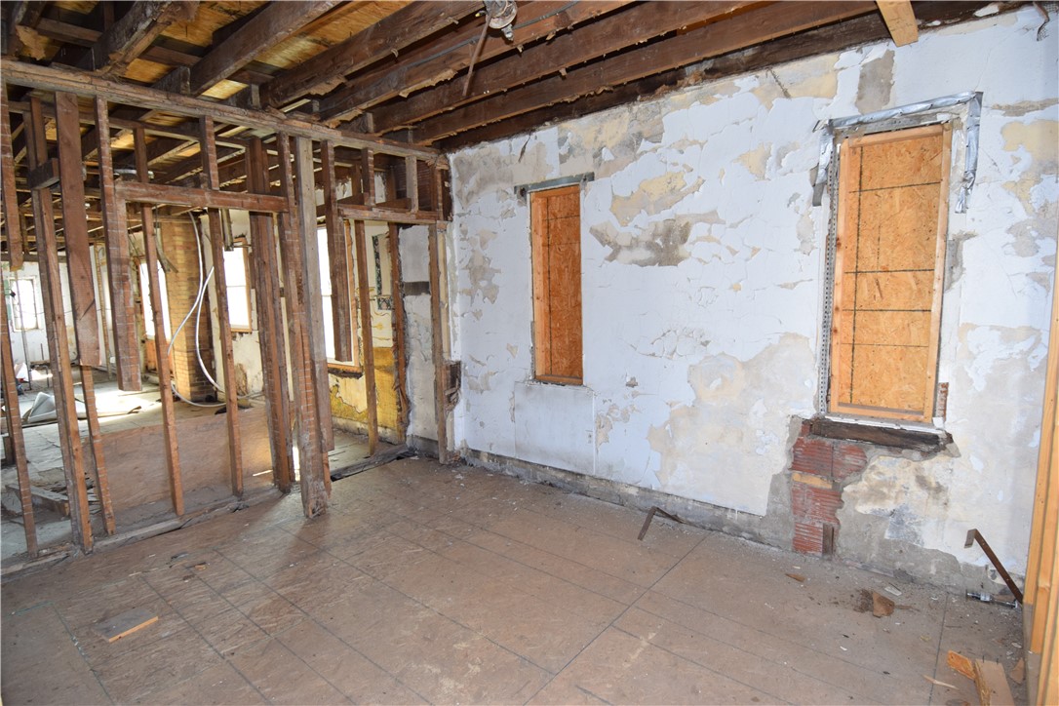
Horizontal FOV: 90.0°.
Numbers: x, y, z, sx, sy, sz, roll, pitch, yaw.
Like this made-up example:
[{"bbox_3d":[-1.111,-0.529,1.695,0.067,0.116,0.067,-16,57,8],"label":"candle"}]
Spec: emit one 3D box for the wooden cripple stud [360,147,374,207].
[{"bbox_3d":[-1.314,-1.415,4.304,0.095,0.480,0.050,3,8,39],"label":"wooden cripple stud"}]

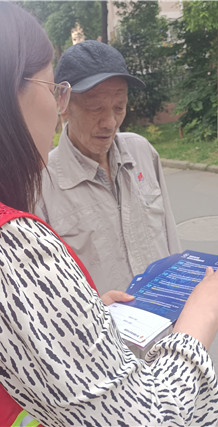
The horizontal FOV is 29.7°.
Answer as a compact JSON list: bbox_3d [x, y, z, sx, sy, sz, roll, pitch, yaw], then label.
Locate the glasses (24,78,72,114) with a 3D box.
[{"bbox_3d":[-0.154,-0.189,0.646,0.142,0.050,0.140,0,8,-36],"label":"glasses"}]

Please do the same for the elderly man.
[{"bbox_3d":[0.018,0.360,1.258,0.500,1.650,0.360,-16,18,-34],"label":"elderly man"}]

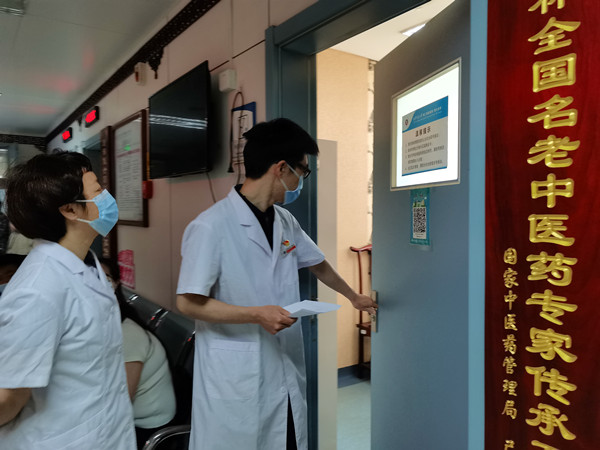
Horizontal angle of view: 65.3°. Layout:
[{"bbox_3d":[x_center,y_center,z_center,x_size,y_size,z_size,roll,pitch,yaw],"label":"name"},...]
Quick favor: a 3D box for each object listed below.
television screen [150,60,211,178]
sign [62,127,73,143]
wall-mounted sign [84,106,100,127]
[{"bbox_3d":[-0.709,-0.558,2.728,0.045,0.535,0.910,-2,3,-35],"label":"television screen"},{"bbox_3d":[-2.927,-1.129,5.886,0.045,0.135,0.480,-2,3,-35],"label":"sign"},{"bbox_3d":[-2.089,-1.077,4.696,0.045,0.130,0.500,-2,3,-35],"label":"wall-mounted sign"}]

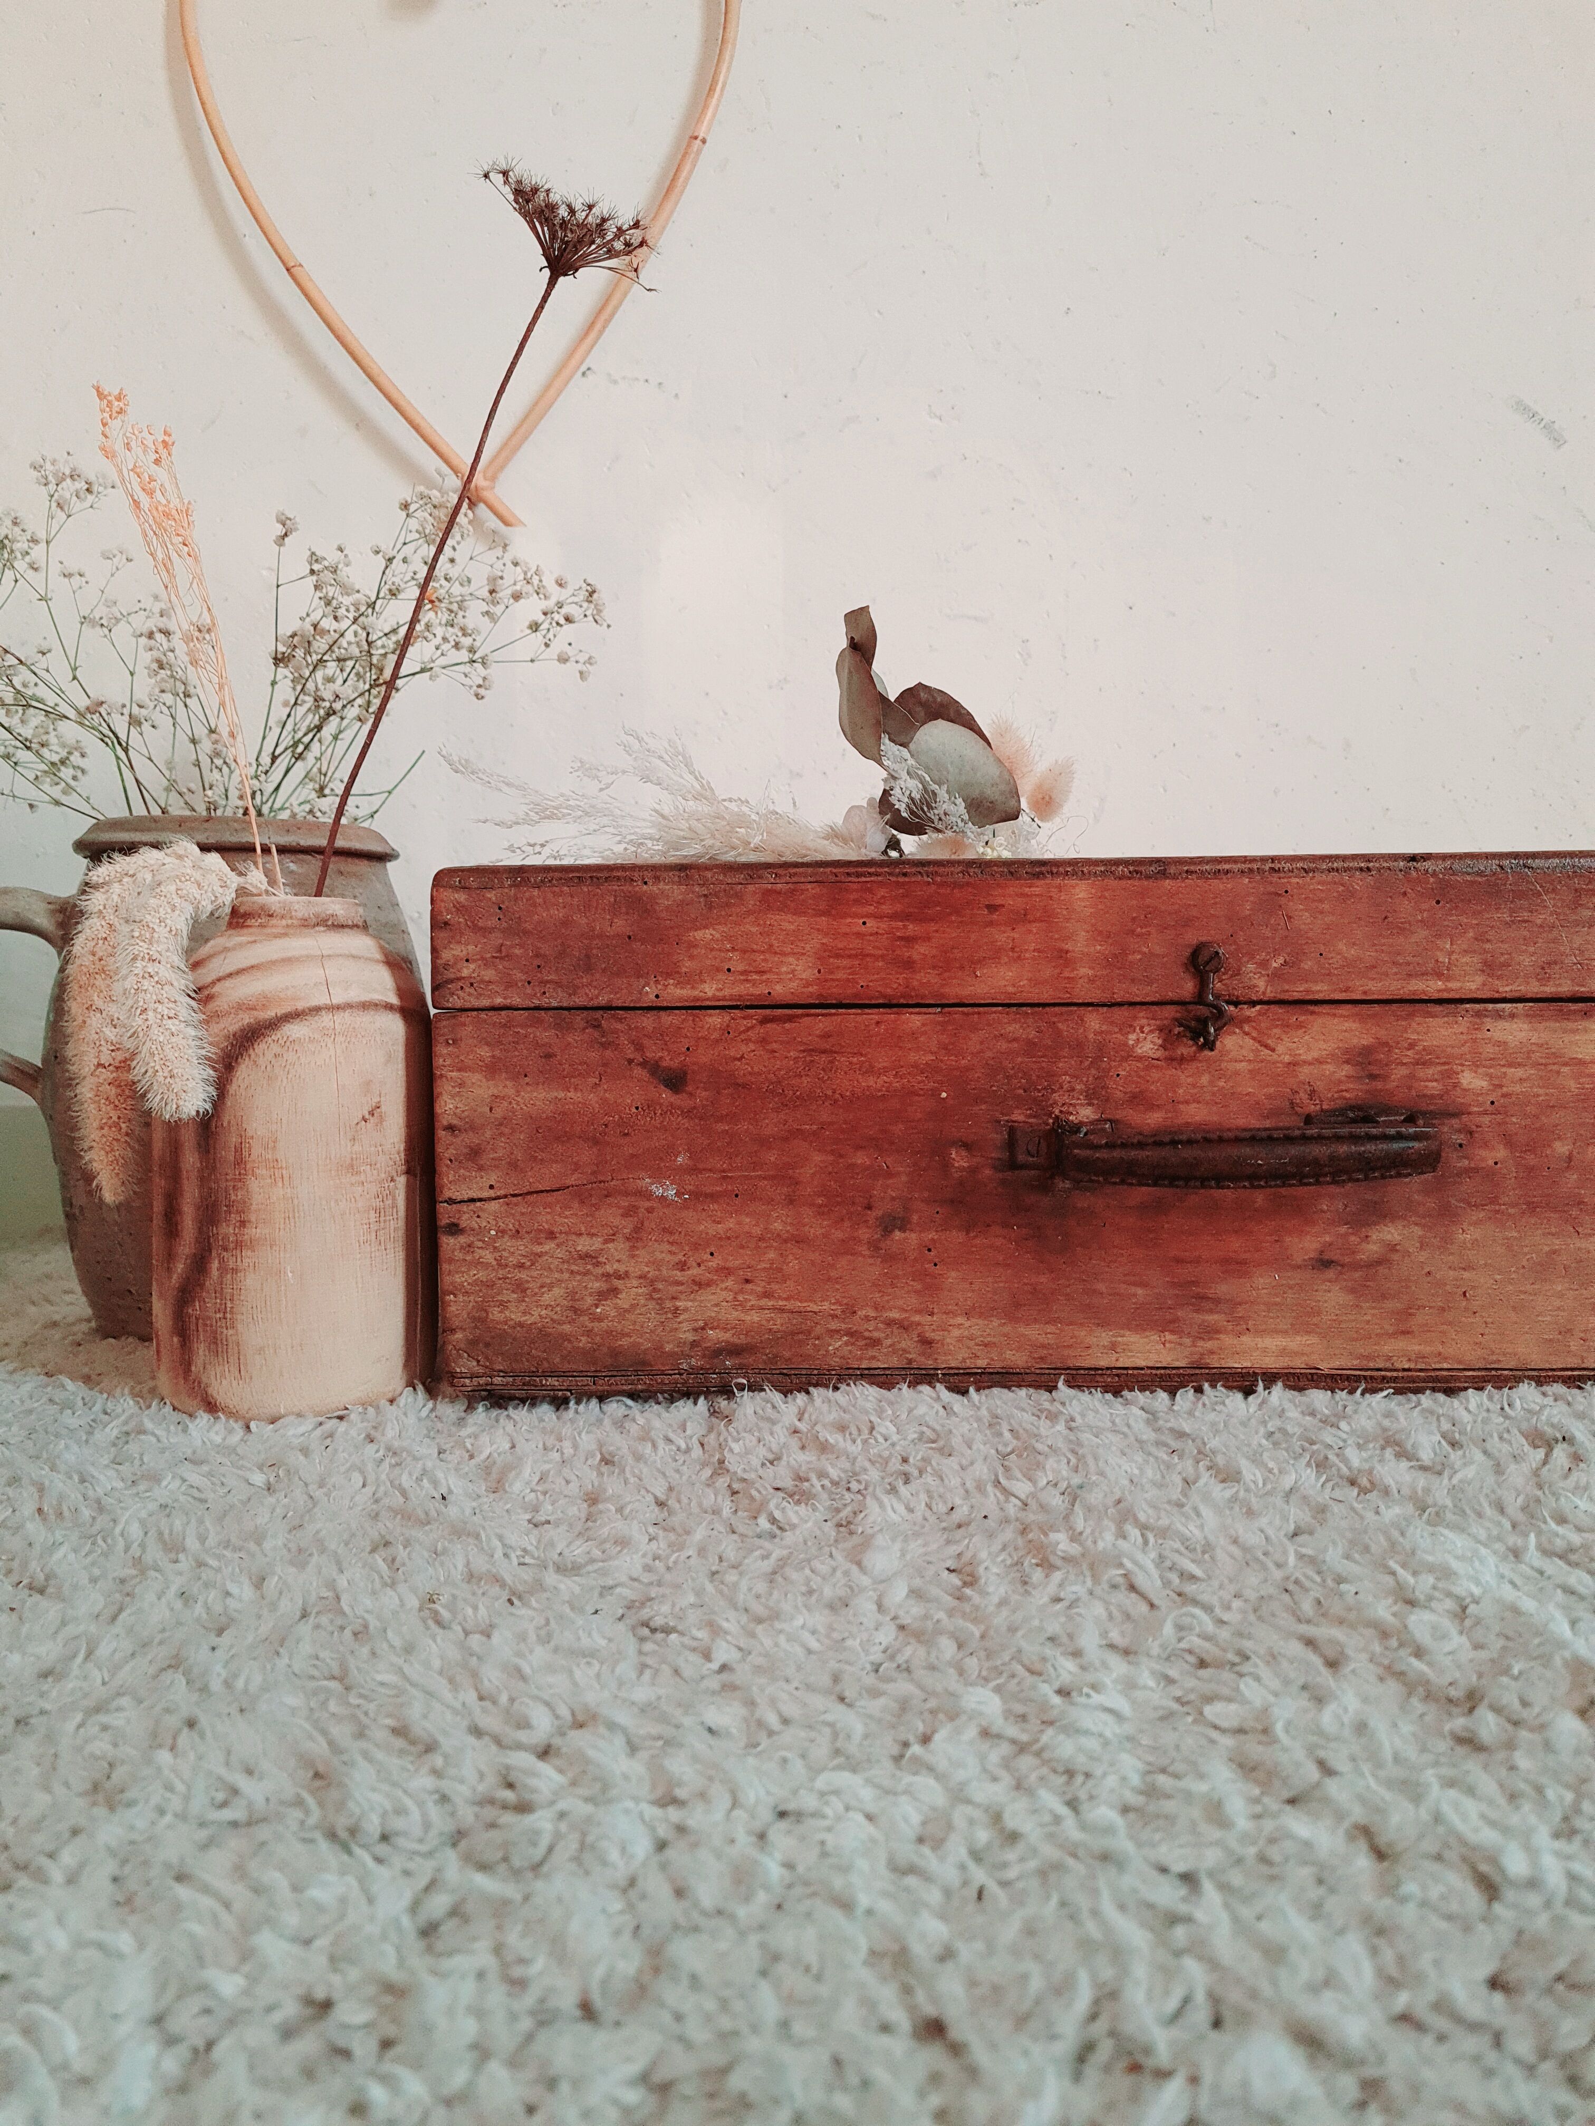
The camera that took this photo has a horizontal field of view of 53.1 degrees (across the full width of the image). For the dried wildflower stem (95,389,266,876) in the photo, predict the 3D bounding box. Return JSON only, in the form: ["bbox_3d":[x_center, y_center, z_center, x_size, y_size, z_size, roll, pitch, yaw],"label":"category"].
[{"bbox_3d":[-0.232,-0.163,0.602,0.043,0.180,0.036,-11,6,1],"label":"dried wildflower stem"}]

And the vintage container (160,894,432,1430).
[{"bbox_3d":[-0.197,0.030,0.619,0.106,0.188,0.106,0,6,0],"label":"vintage container"}]

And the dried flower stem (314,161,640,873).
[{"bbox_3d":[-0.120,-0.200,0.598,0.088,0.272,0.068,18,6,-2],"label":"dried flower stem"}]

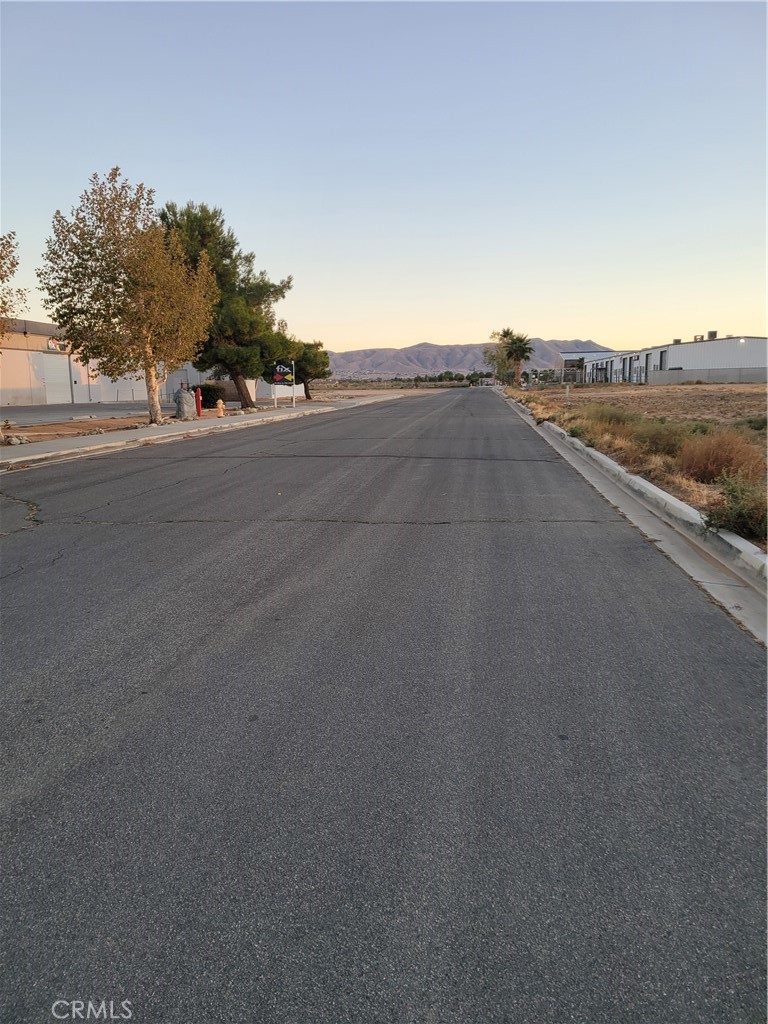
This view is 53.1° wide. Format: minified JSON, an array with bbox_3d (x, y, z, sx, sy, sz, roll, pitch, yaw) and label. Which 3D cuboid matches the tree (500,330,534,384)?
[{"bbox_3d":[15.832,-18.362,91.212,4.032,6.630,4.000,0,10,0],"label":"tree"}]

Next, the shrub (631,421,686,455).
[{"bbox_3d":[5.505,-1.487,15.368,1.079,0.678,1.000,0,10,0],"label":"shrub"}]

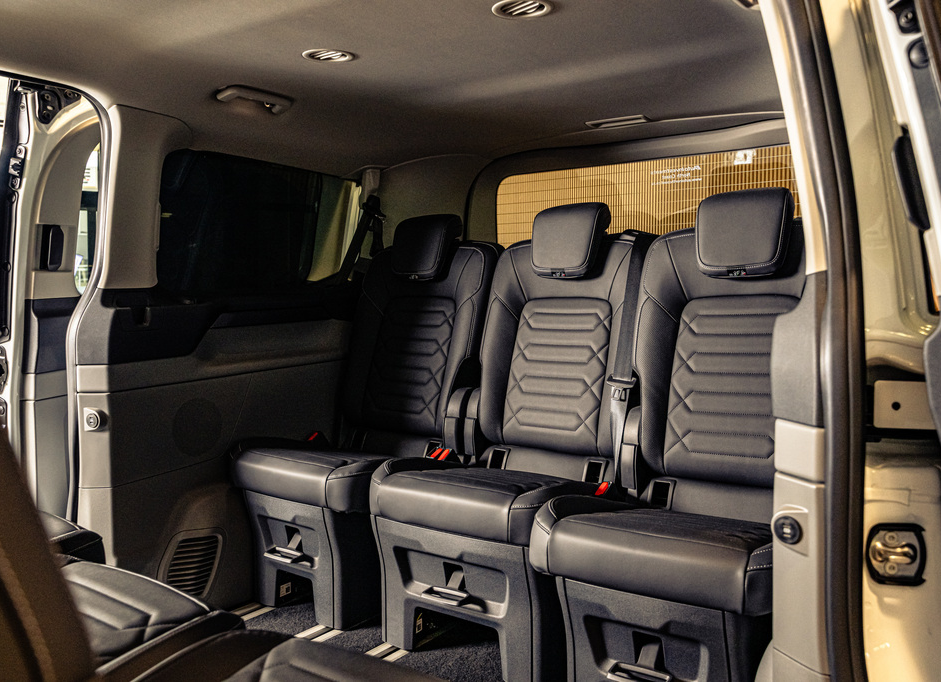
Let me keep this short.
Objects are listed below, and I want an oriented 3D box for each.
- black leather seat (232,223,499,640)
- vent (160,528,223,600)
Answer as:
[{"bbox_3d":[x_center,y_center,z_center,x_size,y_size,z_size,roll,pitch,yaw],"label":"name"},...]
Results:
[{"bbox_3d":[-0.295,0.157,2.271,0.492,1.064,0.718,2,4,35],"label":"black leather seat"},{"bbox_3d":[-0.714,0.575,2.053,0.156,0.183,0.030,8,-2,-35],"label":"vent"}]

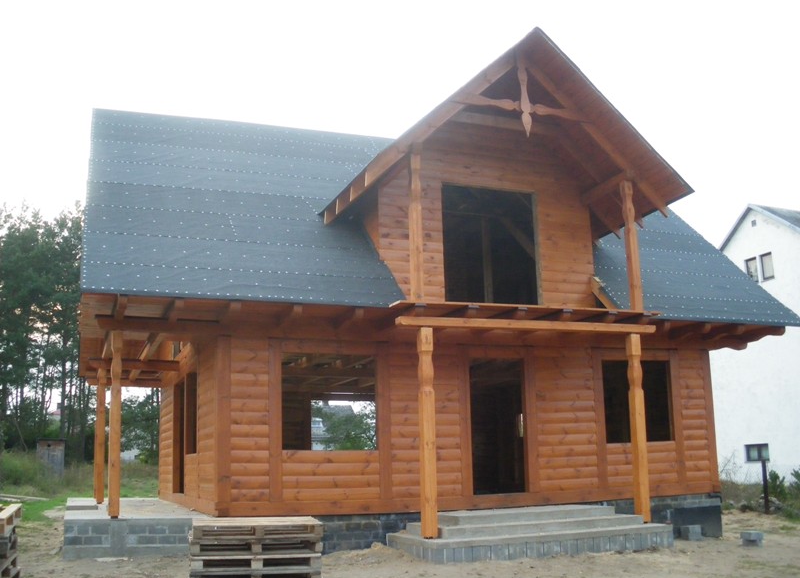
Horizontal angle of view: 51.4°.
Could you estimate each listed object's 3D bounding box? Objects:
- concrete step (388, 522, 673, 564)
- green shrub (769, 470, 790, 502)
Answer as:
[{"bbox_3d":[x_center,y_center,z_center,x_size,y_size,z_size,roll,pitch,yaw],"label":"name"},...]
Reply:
[{"bbox_3d":[1.858,3.618,11.998,3.750,0.270,1.780,3,-13,-21],"label":"concrete step"},{"bbox_3d":[9.781,5.130,21.500,0.520,0.850,0.520,3,-13,-21],"label":"green shrub"}]

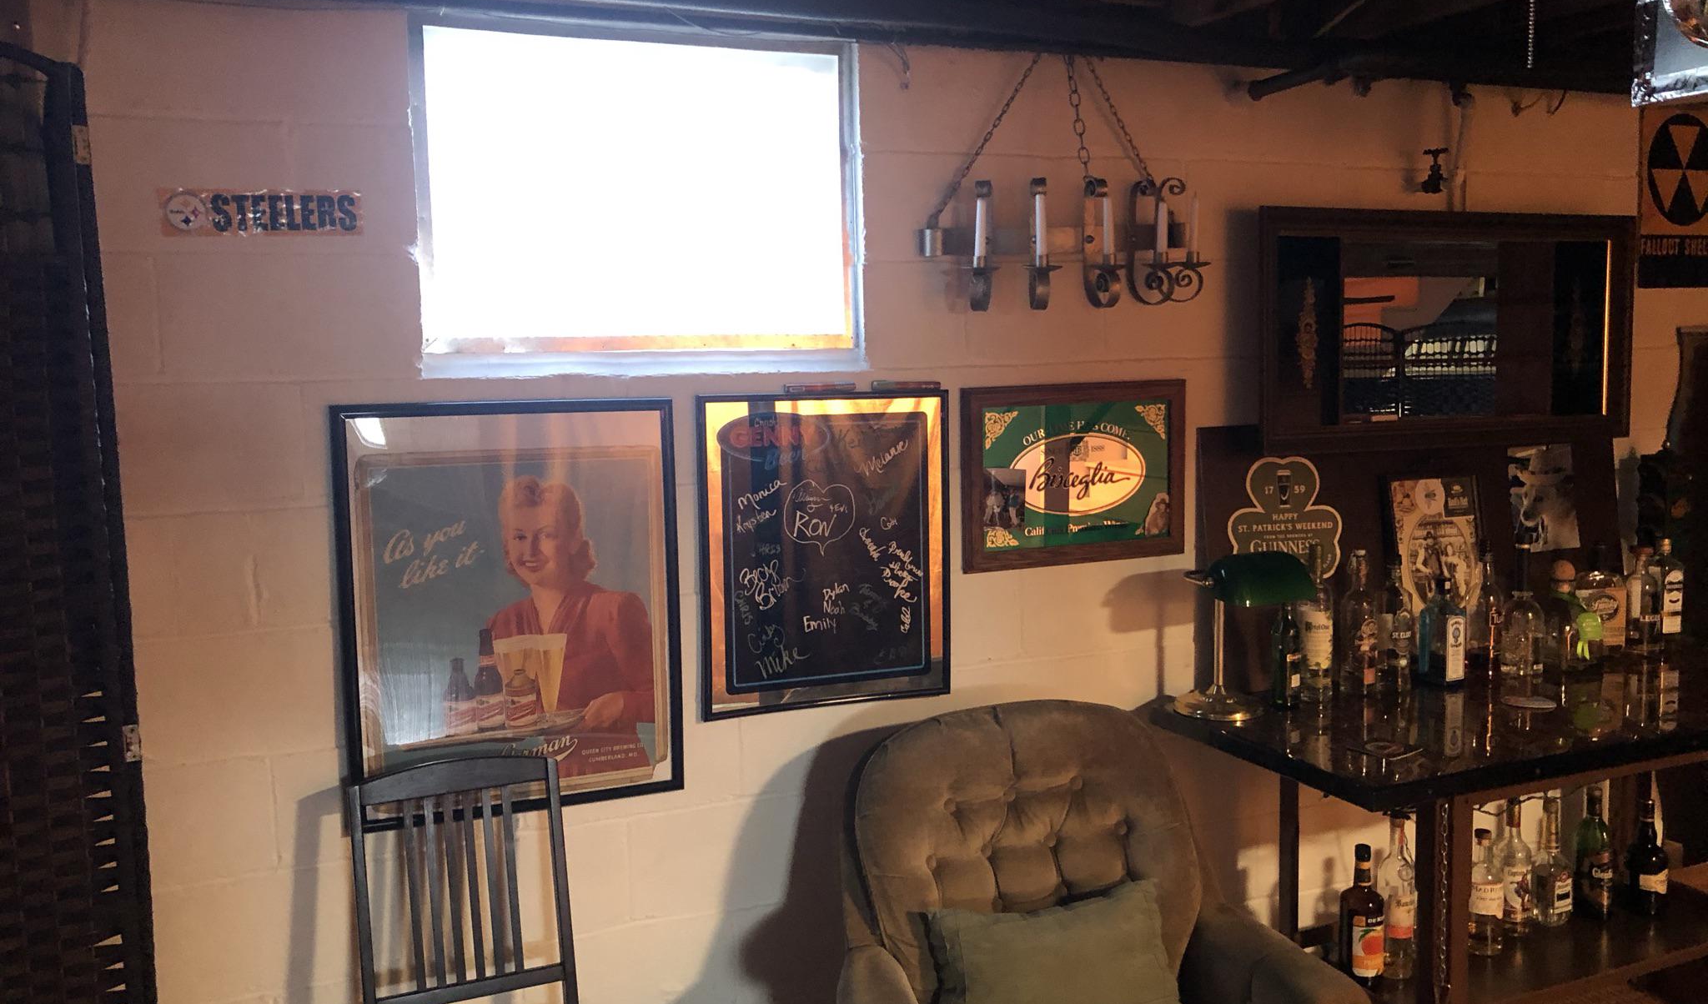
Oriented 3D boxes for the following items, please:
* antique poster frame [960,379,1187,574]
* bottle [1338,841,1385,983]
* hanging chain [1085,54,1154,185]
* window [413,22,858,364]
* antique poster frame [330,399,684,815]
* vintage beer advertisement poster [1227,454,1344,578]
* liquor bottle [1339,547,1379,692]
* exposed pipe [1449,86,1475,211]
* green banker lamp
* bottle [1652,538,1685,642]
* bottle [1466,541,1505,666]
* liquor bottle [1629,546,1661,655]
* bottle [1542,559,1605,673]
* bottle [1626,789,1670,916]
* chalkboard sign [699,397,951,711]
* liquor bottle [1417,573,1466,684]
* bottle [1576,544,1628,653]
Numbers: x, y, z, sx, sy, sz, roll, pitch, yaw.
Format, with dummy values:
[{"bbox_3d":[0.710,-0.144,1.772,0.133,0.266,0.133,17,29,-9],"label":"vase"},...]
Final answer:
[{"bbox_3d":[0.451,-0.057,2.809,0.526,0.363,0.025,-4,7,-23],"label":"antique poster frame"},{"bbox_3d":[1.040,0.836,2.819,0.085,0.284,0.085,-3,6,-18],"label":"bottle"},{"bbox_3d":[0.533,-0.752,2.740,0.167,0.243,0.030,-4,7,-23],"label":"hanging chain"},{"bbox_3d":[-0.360,-0.534,2.447,0.798,0.577,0.080,-4,7,-23],"label":"window"},{"bbox_3d":[-0.585,0.185,2.397,0.571,0.712,0.025,-4,7,-23],"label":"antique poster frame"},{"bbox_3d":[0.942,0.045,3.007,0.321,0.291,0.010,-4,7,-23],"label":"vintage beer advertisement poster"},{"bbox_3d":[1.097,0.252,2.989,0.077,0.305,0.077,-4,7,-23],"label":"liquor bottle"},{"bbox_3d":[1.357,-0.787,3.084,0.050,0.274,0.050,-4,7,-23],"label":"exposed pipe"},{"bbox_3d":[0.763,0.264,2.769,0.235,0.341,0.245,-5,7,-29],"label":"green banker lamp"},{"bbox_3d":[1.999,0.224,3.390,0.075,0.273,0.070,-2,6,-11],"label":"bottle"},{"bbox_3d":[1.464,0.232,3.184,0.078,0.286,0.078,-4,7,-23],"label":"bottle"},{"bbox_3d":[1.921,0.235,3.353,0.071,0.262,0.071,-3,6,-13],"label":"liquor bottle"},{"bbox_3d":[1.669,0.263,3.218,0.112,0.245,0.088,-3,6,-15],"label":"bottle"},{"bbox_3d":[1.801,0.796,3.123,0.085,0.268,0.085,-3,6,-15],"label":"bottle"},{"bbox_3d":[-0.049,0.095,2.614,0.503,0.592,0.024,-4,7,-23],"label":"chalkboard sign"},{"bbox_3d":[1.292,0.278,3.032,0.080,0.237,0.063,-4,7,-23],"label":"liquor bottle"},{"bbox_3d":[1.798,0.237,3.321,0.100,0.269,0.068,-2,6,-6],"label":"bottle"}]

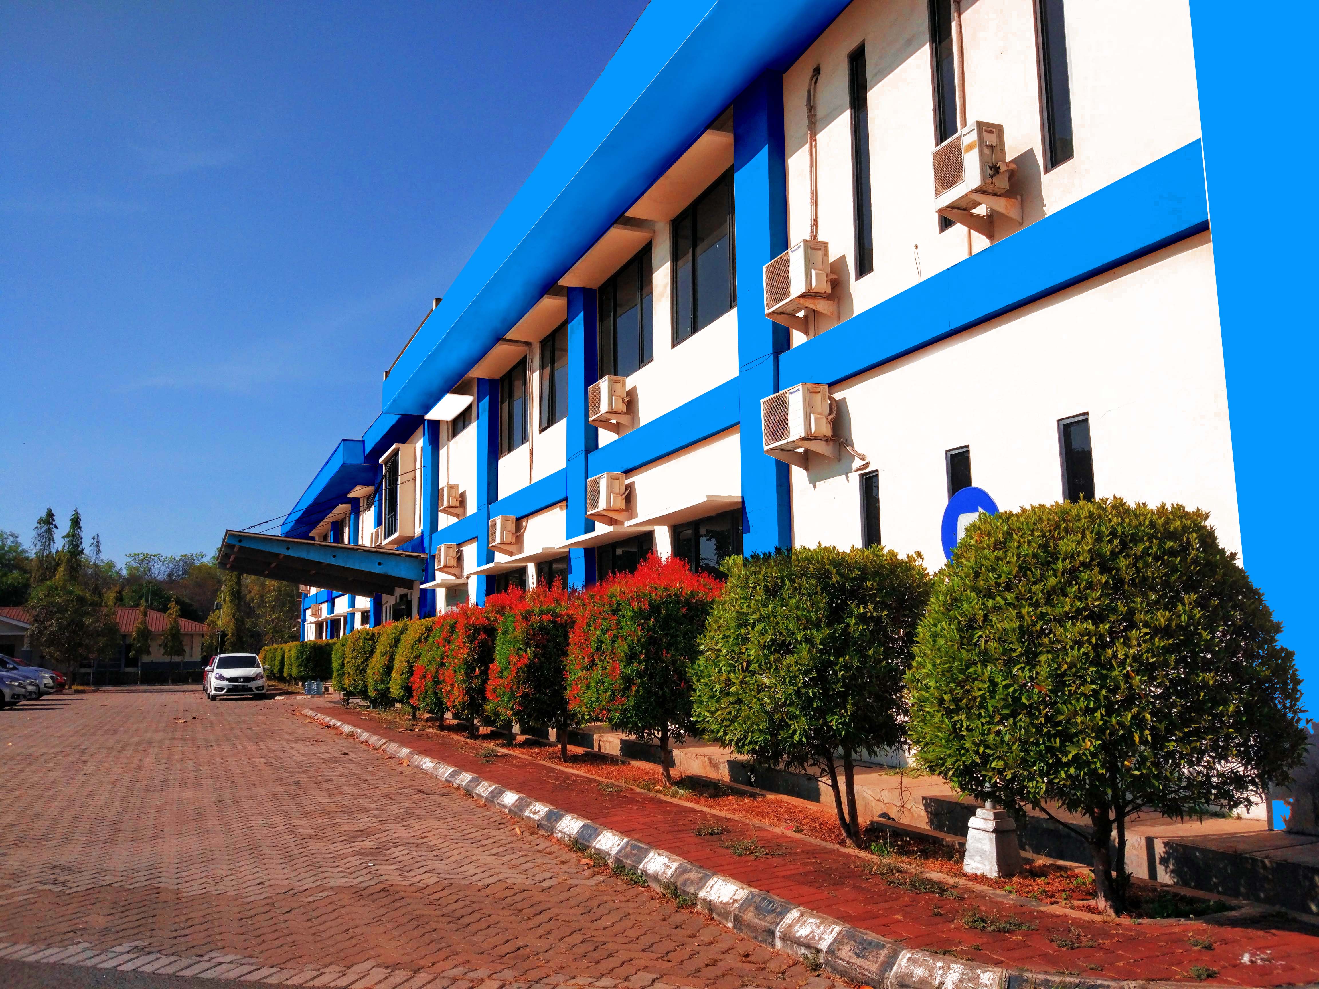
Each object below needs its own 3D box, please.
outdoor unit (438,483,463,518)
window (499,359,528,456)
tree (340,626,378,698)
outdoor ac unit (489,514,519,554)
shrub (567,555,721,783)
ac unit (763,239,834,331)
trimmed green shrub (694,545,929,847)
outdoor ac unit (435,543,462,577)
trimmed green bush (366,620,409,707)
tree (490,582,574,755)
[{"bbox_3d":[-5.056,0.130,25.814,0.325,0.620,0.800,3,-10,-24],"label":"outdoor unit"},{"bbox_3d":[-3.006,-1.773,21.971,0.120,1.820,1.980,4,-10,-24],"label":"window"},{"bbox_3d":[-7.885,4.469,28.300,1.150,2.000,1.150,4,-10,-24],"label":"tree"},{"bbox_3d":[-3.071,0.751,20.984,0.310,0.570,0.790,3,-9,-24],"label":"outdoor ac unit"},{"bbox_3d":[-0.169,1.692,9.996,1.450,2.020,1.450,-1,-9,0],"label":"shrub"},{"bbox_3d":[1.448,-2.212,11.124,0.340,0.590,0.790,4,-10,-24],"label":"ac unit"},{"bbox_3d":[1.022,1.333,7.210,1.500,1.940,1.500,-1,-9,0],"label":"trimmed green shrub"},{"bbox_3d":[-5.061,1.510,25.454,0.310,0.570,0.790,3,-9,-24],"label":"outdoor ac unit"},{"bbox_3d":[-4.979,3.422,21.001,1.400,1.782,1.400,3,-9,-24],"label":"trimmed green bush"},{"bbox_3d":[-1.292,2.124,12.469,1.450,1.960,1.450,3,-9,-24],"label":"tree"}]

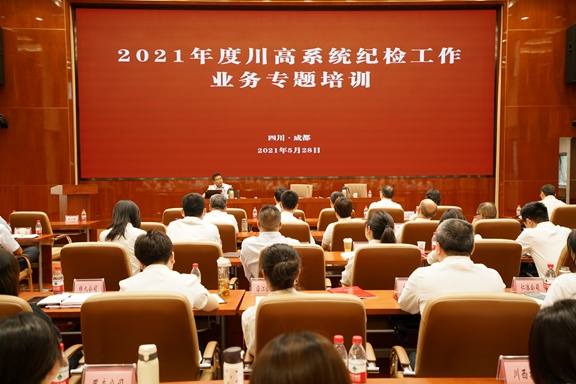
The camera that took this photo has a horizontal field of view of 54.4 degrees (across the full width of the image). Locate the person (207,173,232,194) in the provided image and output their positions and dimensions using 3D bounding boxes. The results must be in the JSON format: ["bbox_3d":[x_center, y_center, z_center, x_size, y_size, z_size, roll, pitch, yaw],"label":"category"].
[{"bbox_3d":[-1.339,0.263,10.931,0.520,1.240,0.800,-1,3,-4],"label":"person"}]

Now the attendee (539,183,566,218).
[{"bbox_3d":[3.331,0.512,7.208,0.500,1.230,0.780,-1,3,-6],"label":"attendee"}]

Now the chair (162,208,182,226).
[{"bbox_3d":[-1.260,0.676,6.950,0.630,1.000,0.640,0,3,-1],"label":"chair"}]

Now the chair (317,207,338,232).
[{"bbox_3d":[0.650,0.714,7.788,0.640,0.980,0.630,0,2,0],"label":"chair"}]

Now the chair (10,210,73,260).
[{"bbox_3d":[-3.000,0.707,6.840,0.600,0.970,0.620,0,3,3],"label":"chair"}]

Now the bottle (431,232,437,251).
[{"bbox_3d":[1.257,0.430,4.767,0.063,0.172,0.063,0,3,-1],"label":"bottle"}]

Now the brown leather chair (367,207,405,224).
[{"bbox_3d":[1.212,0.662,7.180,0.600,0.970,0.620,0,3,-1],"label":"brown leather chair"}]

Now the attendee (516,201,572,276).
[{"bbox_3d":[2.150,0.713,4.695,0.500,1.250,0.780,-1,3,-12],"label":"attendee"}]

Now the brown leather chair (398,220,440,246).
[{"bbox_3d":[1.275,0.745,5.500,0.630,1.000,0.640,0,3,-1],"label":"brown leather chair"}]

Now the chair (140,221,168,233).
[{"bbox_3d":[-1.357,0.757,5.500,0.630,1.000,0.640,0,3,-1],"label":"chair"}]

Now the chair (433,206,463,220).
[{"bbox_3d":[1.850,0.640,7.008,0.620,0.970,0.620,0,3,-1],"label":"chair"}]

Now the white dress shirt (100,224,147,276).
[{"bbox_3d":[-1.189,0.500,4.142,0.410,0.570,0.290,0,3,11],"label":"white dress shirt"}]

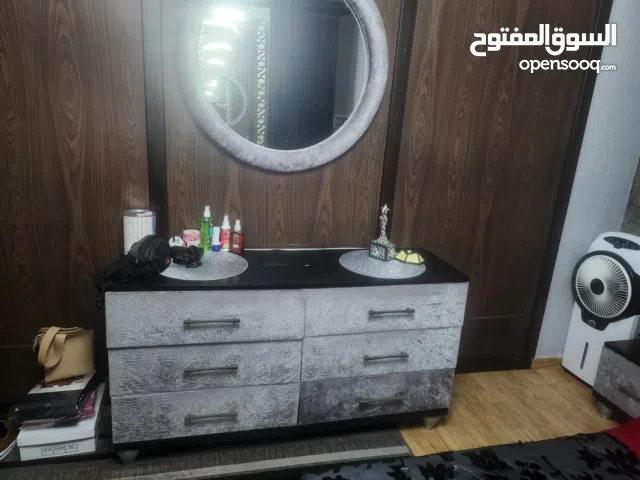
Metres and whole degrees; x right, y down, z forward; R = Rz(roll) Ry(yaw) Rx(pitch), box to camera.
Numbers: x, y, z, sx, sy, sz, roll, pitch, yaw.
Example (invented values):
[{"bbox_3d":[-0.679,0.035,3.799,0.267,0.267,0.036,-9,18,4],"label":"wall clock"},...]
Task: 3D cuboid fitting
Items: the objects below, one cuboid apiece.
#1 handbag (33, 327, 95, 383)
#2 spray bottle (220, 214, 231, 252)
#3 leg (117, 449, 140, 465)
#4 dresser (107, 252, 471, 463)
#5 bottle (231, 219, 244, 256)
[{"bbox_3d":[-1.113,0.480,1.944,0.218,0.212,0.117,-4,17,-27],"label":"handbag"},{"bbox_3d":[-0.451,-0.034,2.117,0.047,0.175,0.047,0,15,-14],"label":"spray bottle"},{"bbox_3d":[-0.801,0.876,1.848,0.077,0.090,0.077,0,15,-14],"label":"leg"},{"bbox_3d":[-0.135,0.492,2.097,1.485,0.787,0.504,0,15,-14],"label":"dresser"},{"bbox_3d":[-0.385,-0.015,2.076,0.060,0.169,0.049,0,15,-14],"label":"bottle"}]

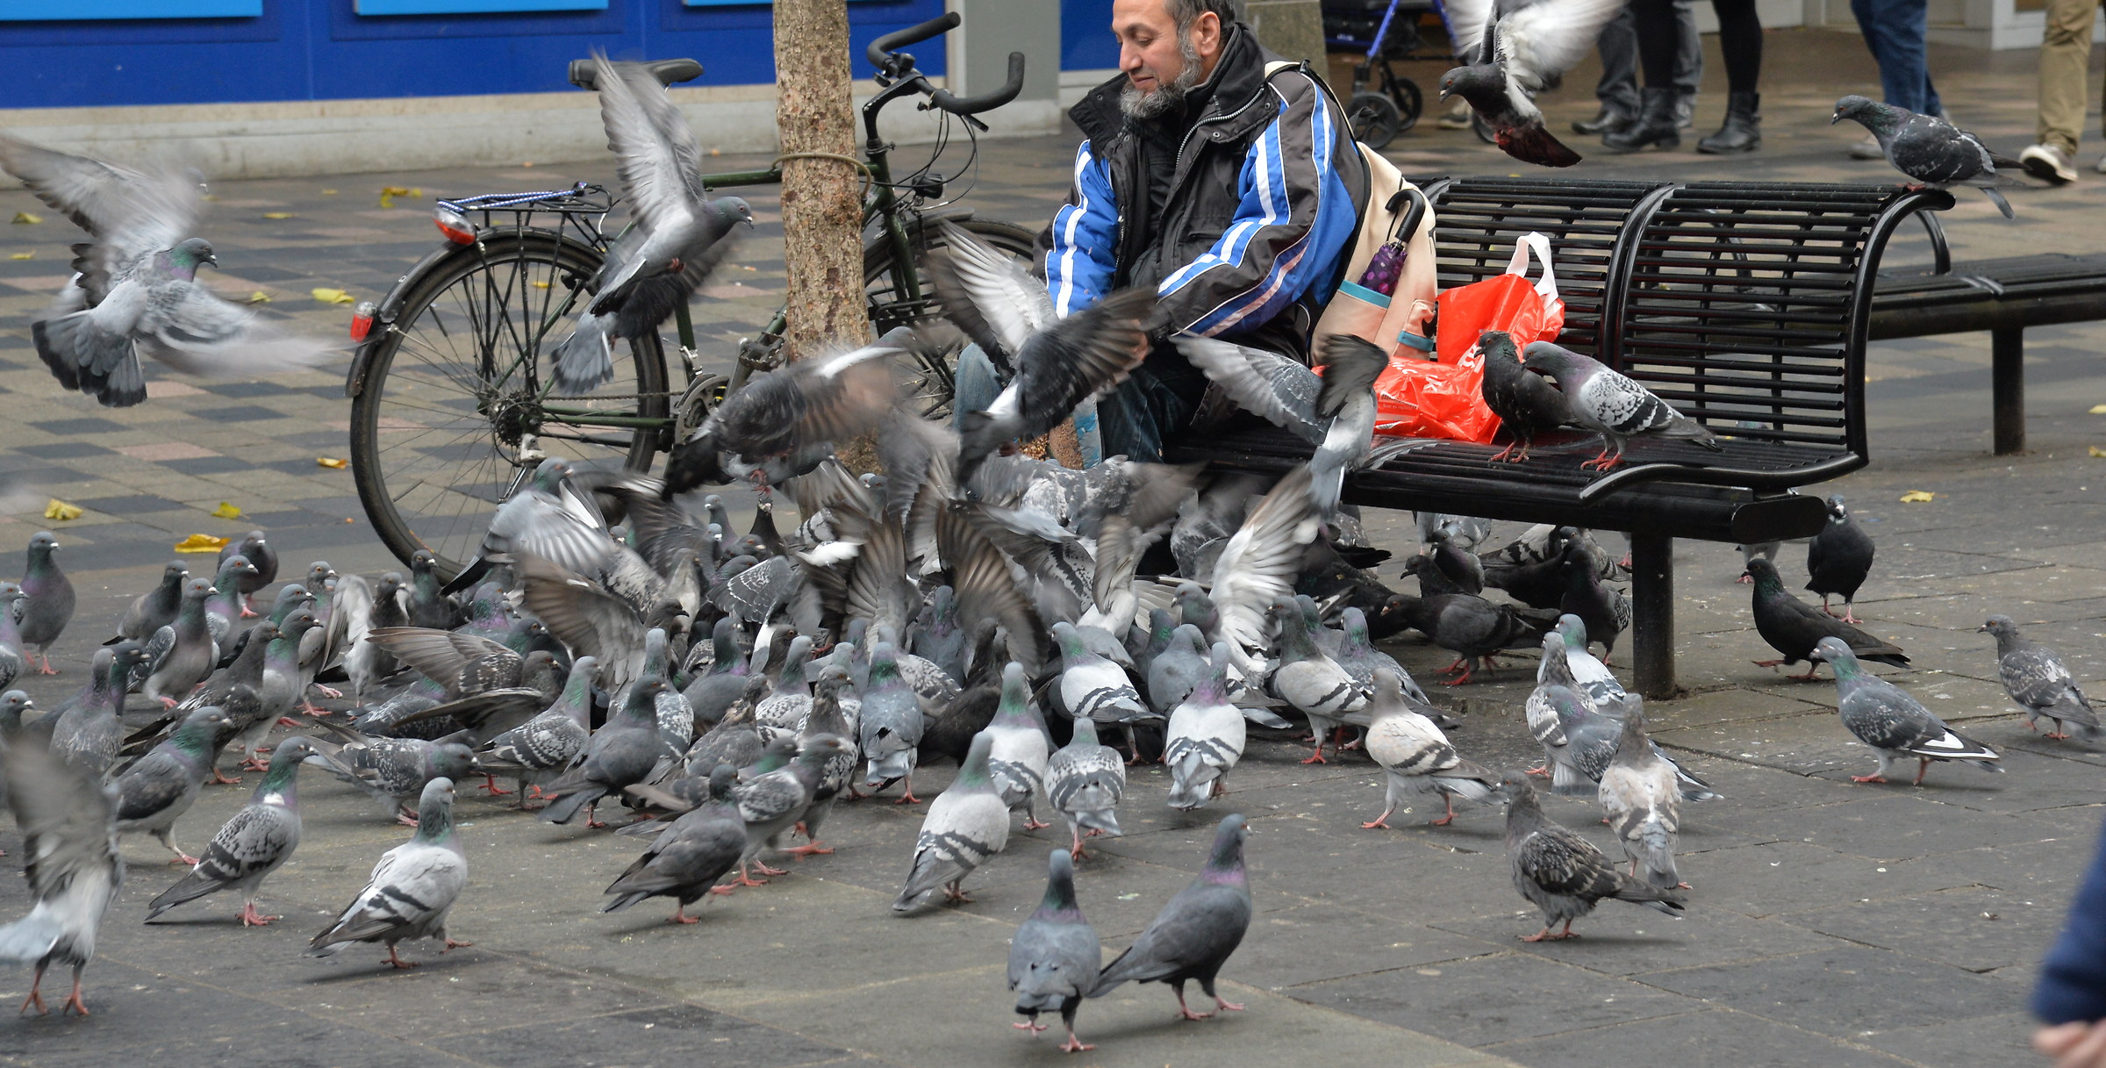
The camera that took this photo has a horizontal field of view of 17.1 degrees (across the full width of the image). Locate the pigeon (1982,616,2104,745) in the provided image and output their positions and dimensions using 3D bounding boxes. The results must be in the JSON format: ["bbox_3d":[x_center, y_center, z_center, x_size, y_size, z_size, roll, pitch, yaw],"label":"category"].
[{"bbox_3d":[1.594,0.231,11.215,0.280,0.193,0.115,4,8,40],"label":"pigeon"}]

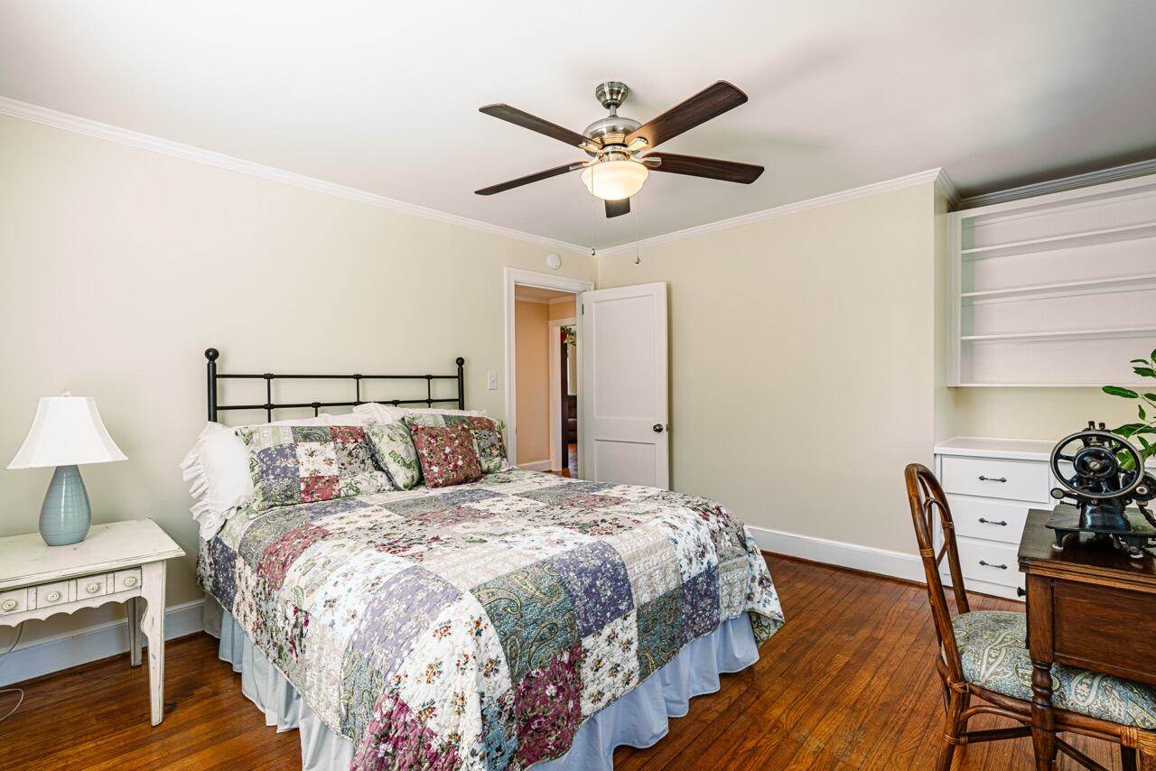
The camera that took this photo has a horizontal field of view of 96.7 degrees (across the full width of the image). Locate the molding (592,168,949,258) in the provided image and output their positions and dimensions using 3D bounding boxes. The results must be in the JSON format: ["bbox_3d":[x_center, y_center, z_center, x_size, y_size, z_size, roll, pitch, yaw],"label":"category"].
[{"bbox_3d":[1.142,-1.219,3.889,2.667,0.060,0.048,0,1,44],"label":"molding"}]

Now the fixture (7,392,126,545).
[{"bbox_3d":[-2.005,0.323,2.026,0.335,0.593,0.335,0,1,44],"label":"fixture"}]

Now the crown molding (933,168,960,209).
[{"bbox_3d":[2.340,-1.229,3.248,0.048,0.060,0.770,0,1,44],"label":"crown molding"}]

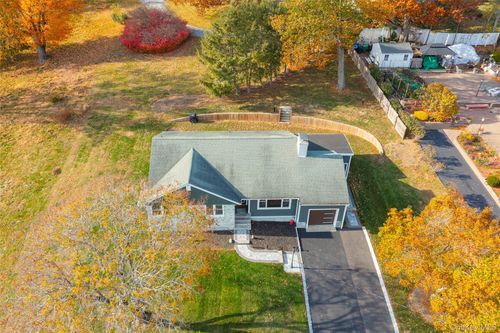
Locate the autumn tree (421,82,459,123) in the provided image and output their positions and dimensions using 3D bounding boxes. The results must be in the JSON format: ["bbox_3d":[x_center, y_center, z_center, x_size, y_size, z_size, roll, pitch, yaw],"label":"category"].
[{"bbox_3d":[24.474,-8.260,50.330,4.800,5.200,4.800,0,39,0],"label":"autumn tree"}]

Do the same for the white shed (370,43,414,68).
[{"bbox_3d":[21.858,-17.265,59.217,4.769,3.100,3.100,-3,39,-3],"label":"white shed"}]

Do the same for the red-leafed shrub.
[{"bbox_3d":[-16.393,-24.316,67.428,11.700,4.900,11.000,0,39,0],"label":"red-leafed shrub"}]

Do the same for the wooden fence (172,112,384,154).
[{"bbox_3d":[3.310,-5.341,52.765,28.186,1.400,5.133,6,39,8],"label":"wooden fence"}]

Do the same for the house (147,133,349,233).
[{"bbox_3d":[0.150,-0.207,42.947,20.800,7.300,13.400,-1,39,-1],"label":"house"}]

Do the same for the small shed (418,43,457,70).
[{"bbox_3d":[27.672,-16.828,58.546,5.209,3.250,3.700,-1,39,-1],"label":"small shed"}]

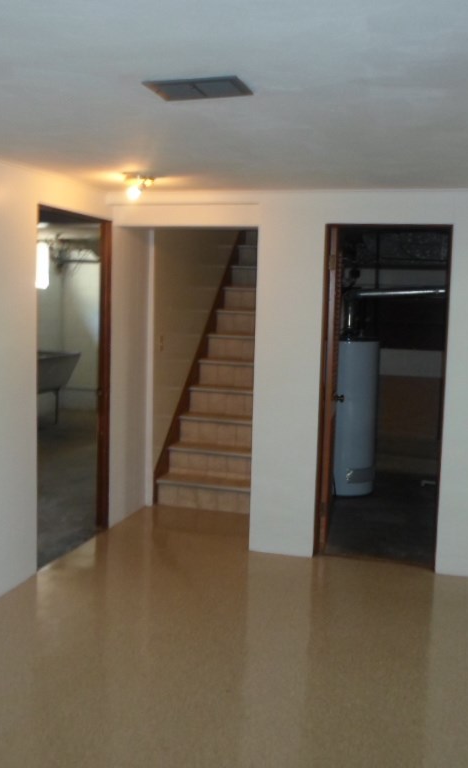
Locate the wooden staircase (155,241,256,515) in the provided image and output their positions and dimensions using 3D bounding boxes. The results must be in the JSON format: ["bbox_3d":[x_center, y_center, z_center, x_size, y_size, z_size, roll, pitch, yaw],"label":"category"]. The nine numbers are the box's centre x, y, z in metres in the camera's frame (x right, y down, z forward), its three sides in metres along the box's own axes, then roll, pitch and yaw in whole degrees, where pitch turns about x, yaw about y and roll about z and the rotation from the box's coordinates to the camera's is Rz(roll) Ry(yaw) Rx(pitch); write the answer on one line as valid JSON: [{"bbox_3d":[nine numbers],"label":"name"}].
[{"bbox_3d":[0.201,-0.355,6.475,0.939,2.420,2.320,3,7,17],"label":"wooden staircase"}]

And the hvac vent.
[{"bbox_3d":[-0.109,-0.926,2.316,0.300,0.022,0.201,3,7,17],"label":"hvac vent"}]

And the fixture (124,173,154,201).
[{"bbox_3d":[-0.517,-1.056,4.020,0.170,0.135,0.170,1,6,0],"label":"fixture"}]

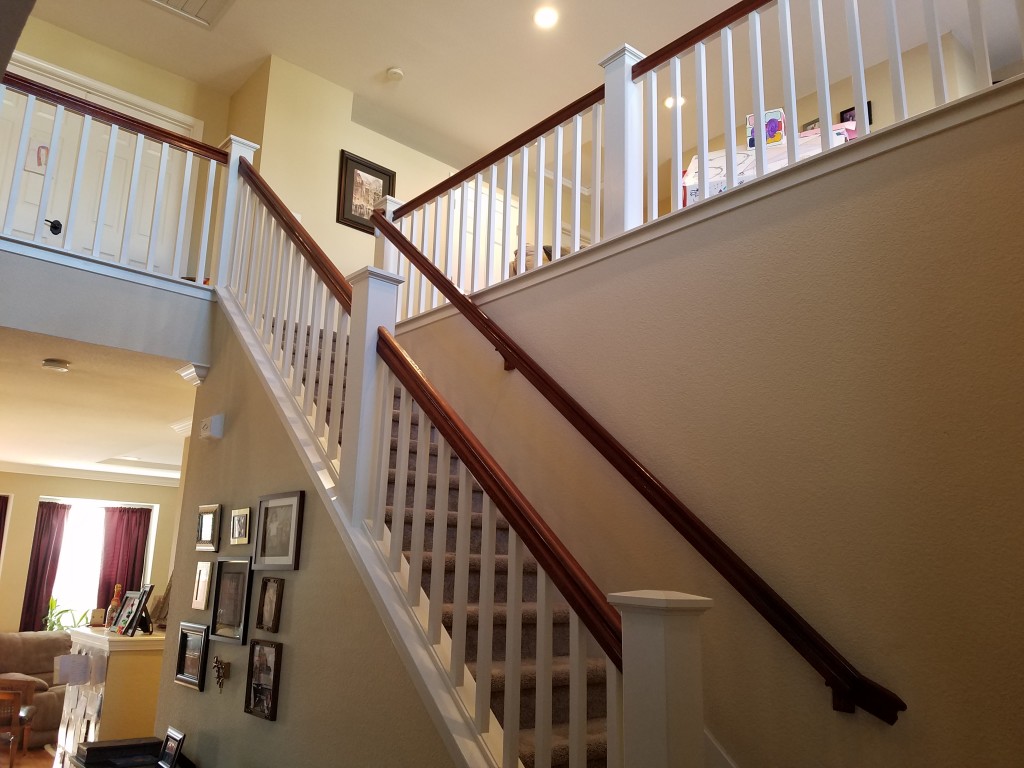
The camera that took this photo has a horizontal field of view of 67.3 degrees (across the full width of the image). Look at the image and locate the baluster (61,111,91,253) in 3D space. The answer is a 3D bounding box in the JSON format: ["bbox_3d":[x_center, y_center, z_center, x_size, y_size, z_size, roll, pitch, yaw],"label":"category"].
[{"bbox_3d":[-2.272,-1.052,4.028,0.032,0.759,0.032,13,-17,-40],"label":"baluster"}]

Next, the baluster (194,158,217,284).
[{"bbox_3d":[-1.773,-0.939,4.454,0.032,0.759,0.032,13,-17,-40],"label":"baluster"}]

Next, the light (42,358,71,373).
[{"bbox_3d":[-2.560,-0.103,4.322,0.145,0.037,0.145,13,-17,-40],"label":"light"}]

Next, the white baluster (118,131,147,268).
[{"bbox_3d":[-2.072,-1.006,4.199,0.032,0.759,0.032,13,-17,-40],"label":"white baluster"}]

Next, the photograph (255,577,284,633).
[{"bbox_3d":[-0.995,0.909,3.175,0.026,0.208,0.154,13,-17,-40],"label":"photograph"}]

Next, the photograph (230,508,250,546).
[{"bbox_3d":[-1.250,0.659,3.552,0.015,0.158,0.195,13,-17,-40],"label":"photograph"}]

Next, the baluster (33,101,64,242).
[{"bbox_3d":[-2.372,-1.074,3.943,0.032,0.759,0.032,13,-17,-40],"label":"baluster"}]

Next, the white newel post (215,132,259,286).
[{"bbox_3d":[-1.660,-0.979,4.564,0.172,0.955,0.172,13,-17,-40],"label":"white newel post"}]

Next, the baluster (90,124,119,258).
[{"bbox_3d":[-2.172,-1.029,4.114,0.032,0.759,0.032,13,-17,-40],"label":"baluster"}]

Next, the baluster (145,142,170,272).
[{"bbox_3d":[-1.972,-0.984,4.284,0.032,0.759,0.032,13,-17,-40],"label":"baluster"}]

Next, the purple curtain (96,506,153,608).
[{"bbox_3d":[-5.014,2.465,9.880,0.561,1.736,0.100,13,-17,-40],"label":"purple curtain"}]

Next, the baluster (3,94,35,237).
[{"bbox_3d":[-2.472,-1.097,3.858,0.032,0.759,0.032,13,-17,-40],"label":"baluster"}]

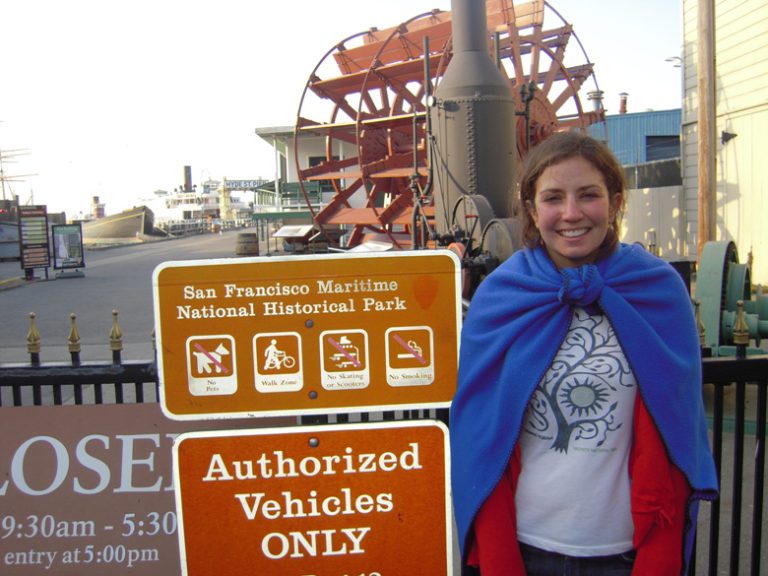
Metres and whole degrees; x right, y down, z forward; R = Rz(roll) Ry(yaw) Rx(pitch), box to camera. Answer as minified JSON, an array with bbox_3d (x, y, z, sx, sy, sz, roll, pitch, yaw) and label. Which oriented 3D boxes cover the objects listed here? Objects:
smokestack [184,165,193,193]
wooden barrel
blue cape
[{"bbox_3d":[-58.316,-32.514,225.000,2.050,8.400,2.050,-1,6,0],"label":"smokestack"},{"bbox_3d":[-4.027,-1.183,22.300,0.670,0.850,0.670,-1,6,0],"label":"wooden barrel"},{"bbox_3d":[0.377,0.246,1.420,0.490,0.680,0.310,0,6,11],"label":"blue cape"}]

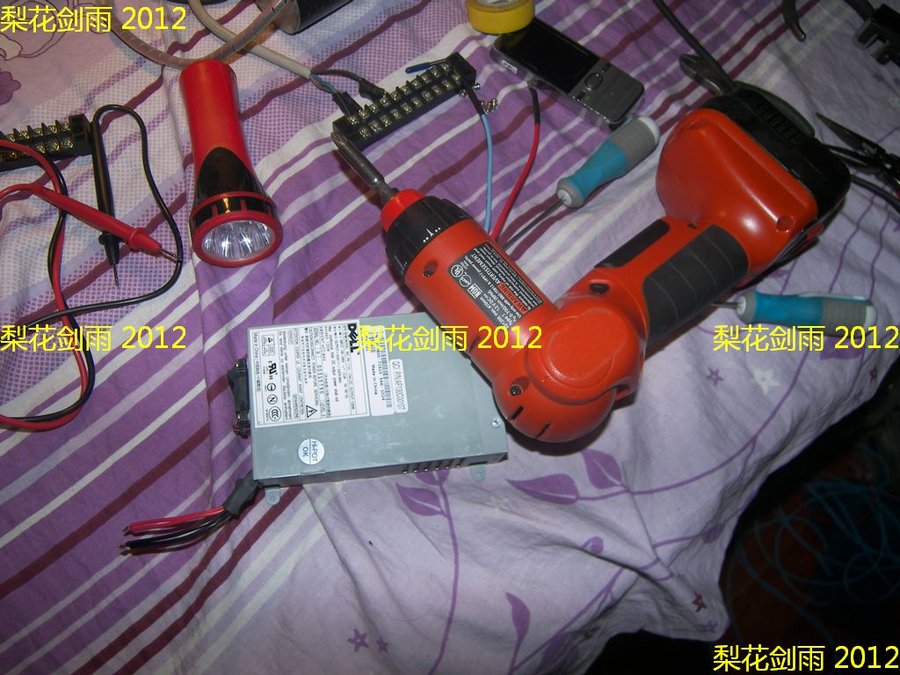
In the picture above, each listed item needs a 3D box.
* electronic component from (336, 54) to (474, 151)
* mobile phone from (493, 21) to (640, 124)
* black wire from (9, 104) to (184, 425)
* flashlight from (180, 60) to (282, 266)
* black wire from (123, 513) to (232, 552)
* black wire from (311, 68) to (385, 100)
[{"bbox_3d":[-0.030,-0.163,0.472,0.107,0.015,0.021,-36,71,-17],"label":"electronic component"},{"bbox_3d":[0.087,-0.194,0.495,0.114,0.013,0.046,37,69,14],"label":"mobile phone"},{"bbox_3d":[-0.249,-0.061,0.450,0.141,0.014,0.237,1,69,-3],"label":"black wire"},{"bbox_3d":[-0.145,-0.117,0.432,0.052,0.052,0.139,-14,64,-9],"label":"flashlight"},{"bbox_3d":[-0.146,0.105,0.364,0.058,0.007,0.011,-13,66,-8],"label":"black wire"},{"bbox_3d":[-0.072,-0.181,0.481,0.057,0.010,0.012,18,66,6],"label":"black wire"}]

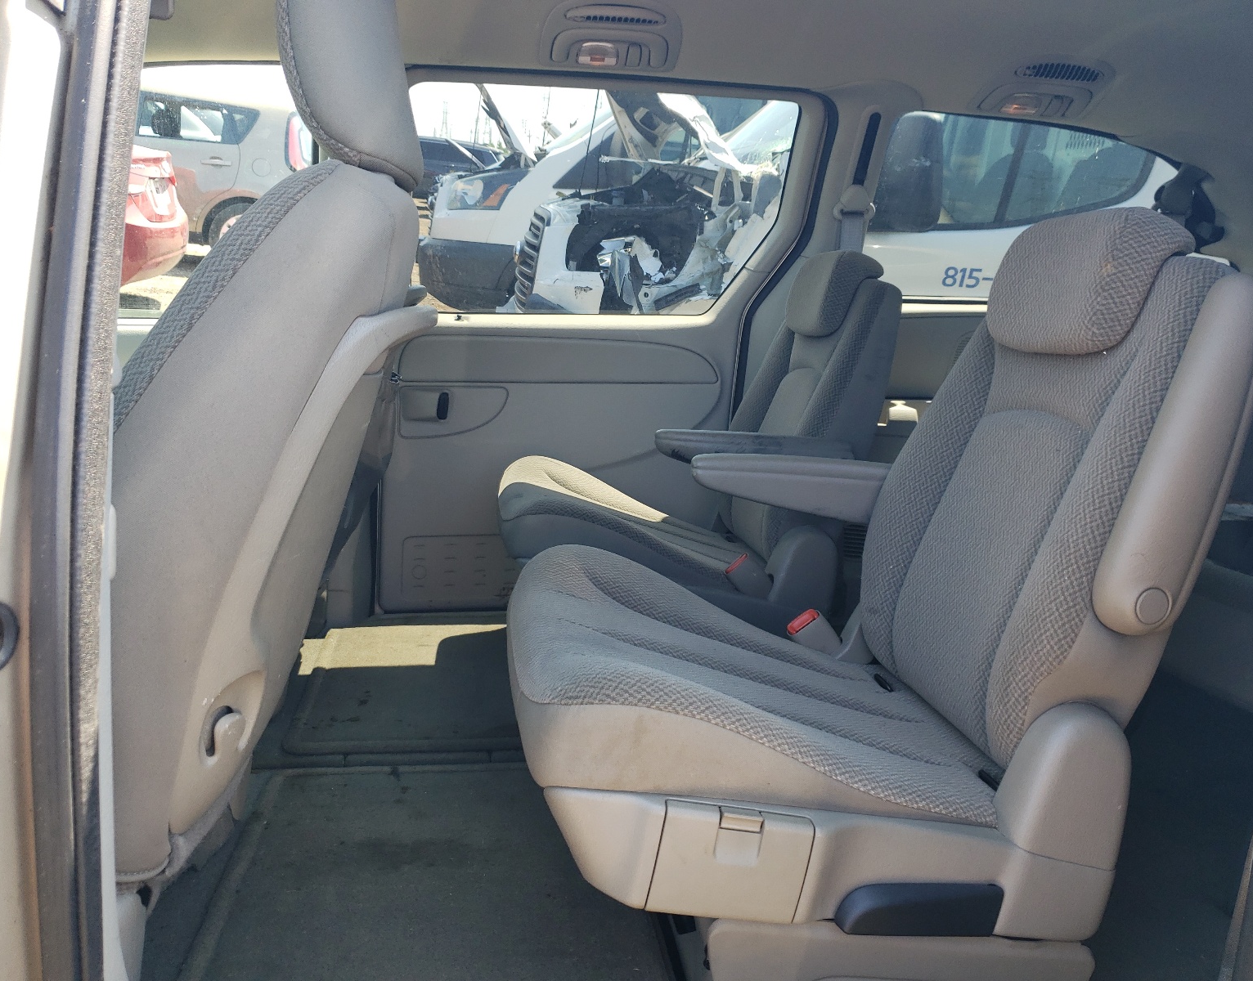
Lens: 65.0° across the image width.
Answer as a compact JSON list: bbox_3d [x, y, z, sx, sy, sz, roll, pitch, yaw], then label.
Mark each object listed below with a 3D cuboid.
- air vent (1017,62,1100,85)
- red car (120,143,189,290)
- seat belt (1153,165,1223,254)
[{"bbox_3d":[0.865,-0.830,1.956,0.175,0.030,0.050,0,11,-9],"label":"air vent"},{"bbox_3d":[-5.303,-1.790,6.134,4.600,1.470,1.780,-1,16,-7],"label":"red car"},{"bbox_3d":[1.298,-0.652,2.266,0.130,0.190,0.100,0,11,-9],"label":"seat belt"}]

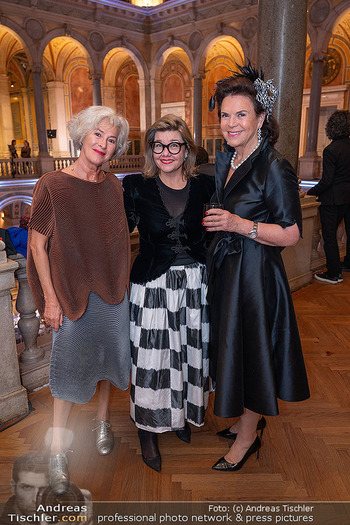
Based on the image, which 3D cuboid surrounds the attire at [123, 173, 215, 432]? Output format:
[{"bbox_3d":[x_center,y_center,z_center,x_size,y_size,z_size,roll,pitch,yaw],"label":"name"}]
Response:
[{"bbox_3d":[-0.030,0.211,1.996,0.450,1.270,0.370,-2,16,-5],"label":"attire"}]

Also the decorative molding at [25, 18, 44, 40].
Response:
[{"bbox_3d":[-6.650,-11.021,19.323,0.960,0.940,0.140,-15,22,-42],"label":"decorative molding"}]

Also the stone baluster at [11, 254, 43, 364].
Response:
[{"bbox_3d":[-0.953,0.302,2.652,0.165,0.680,0.165,-15,22,-42],"label":"stone baluster"}]

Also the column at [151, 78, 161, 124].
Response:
[{"bbox_3d":[-1.270,-8.627,26.207,0.550,5.475,0.550,14,21,42],"label":"column"}]

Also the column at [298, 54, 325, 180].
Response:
[{"bbox_3d":[6.389,-6.675,18.927,0.750,5.475,0.750,14,21,42],"label":"column"}]

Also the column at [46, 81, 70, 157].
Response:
[{"bbox_3d":[-7.303,-8.690,26.622,0.850,5.475,0.850,14,21,42],"label":"column"}]

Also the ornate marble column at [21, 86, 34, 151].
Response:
[{"bbox_3d":[-10.379,-9.317,28.980,0.550,5.475,0.650,14,21,42],"label":"ornate marble column"}]

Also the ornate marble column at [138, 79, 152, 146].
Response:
[{"bbox_3d":[-1.746,-8.871,25.128,0.600,4.350,0.600,-15,22,-42],"label":"ornate marble column"}]

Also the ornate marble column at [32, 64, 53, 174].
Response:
[{"bbox_3d":[-6.914,-7.220,21.314,0.750,5.475,0.750,14,21,42],"label":"ornate marble column"}]

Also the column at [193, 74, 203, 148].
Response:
[{"bbox_3d":[1.250,-7.996,23.851,0.680,5.475,0.680,0,16,0],"label":"column"}]

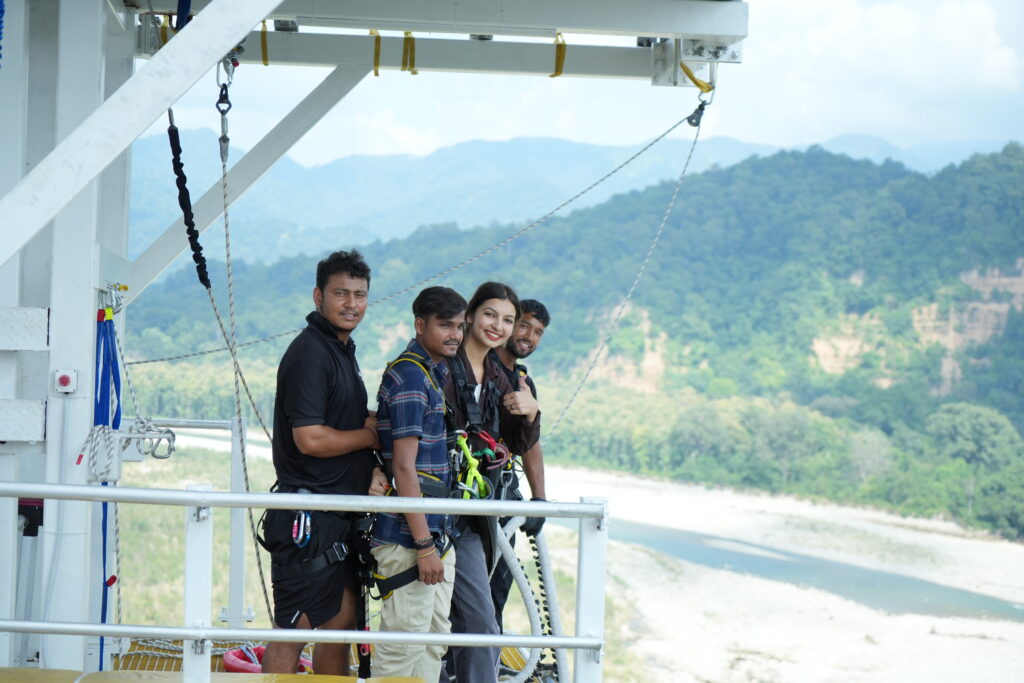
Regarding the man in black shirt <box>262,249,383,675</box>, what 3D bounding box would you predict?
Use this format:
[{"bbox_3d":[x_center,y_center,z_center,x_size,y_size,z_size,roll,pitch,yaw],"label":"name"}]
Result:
[{"bbox_3d":[-0.581,0.588,6.100,0.380,1.740,0.520,2,1,18],"label":"man in black shirt"}]

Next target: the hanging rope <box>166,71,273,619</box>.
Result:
[{"bbox_3d":[-1.131,0.012,7.700,0.420,2.150,0.300,2,1,-2],"label":"hanging rope"}]

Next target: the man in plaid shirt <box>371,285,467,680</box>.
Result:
[{"bbox_3d":[-0.324,0.641,6.750,0.340,1.660,0.480,3,1,25],"label":"man in plaid shirt"}]

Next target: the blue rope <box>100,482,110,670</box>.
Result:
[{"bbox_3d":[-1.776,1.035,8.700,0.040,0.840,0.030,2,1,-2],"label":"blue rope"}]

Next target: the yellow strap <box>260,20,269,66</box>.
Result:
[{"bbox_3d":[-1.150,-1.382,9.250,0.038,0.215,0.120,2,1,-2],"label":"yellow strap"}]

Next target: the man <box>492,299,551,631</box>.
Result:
[{"bbox_3d":[-0.014,0.657,7.700,0.360,1.640,0.500,3,1,32],"label":"man"}]

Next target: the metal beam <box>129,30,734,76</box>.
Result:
[{"bbox_3d":[-0.372,-1.349,9.330,2.720,0.145,0.145,2,1,-2],"label":"metal beam"}]

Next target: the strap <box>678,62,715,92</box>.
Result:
[{"bbox_3d":[0.843,-1.211,9.100,0.165,0.147,0.070,2,1,-2],"label":"strap"}]

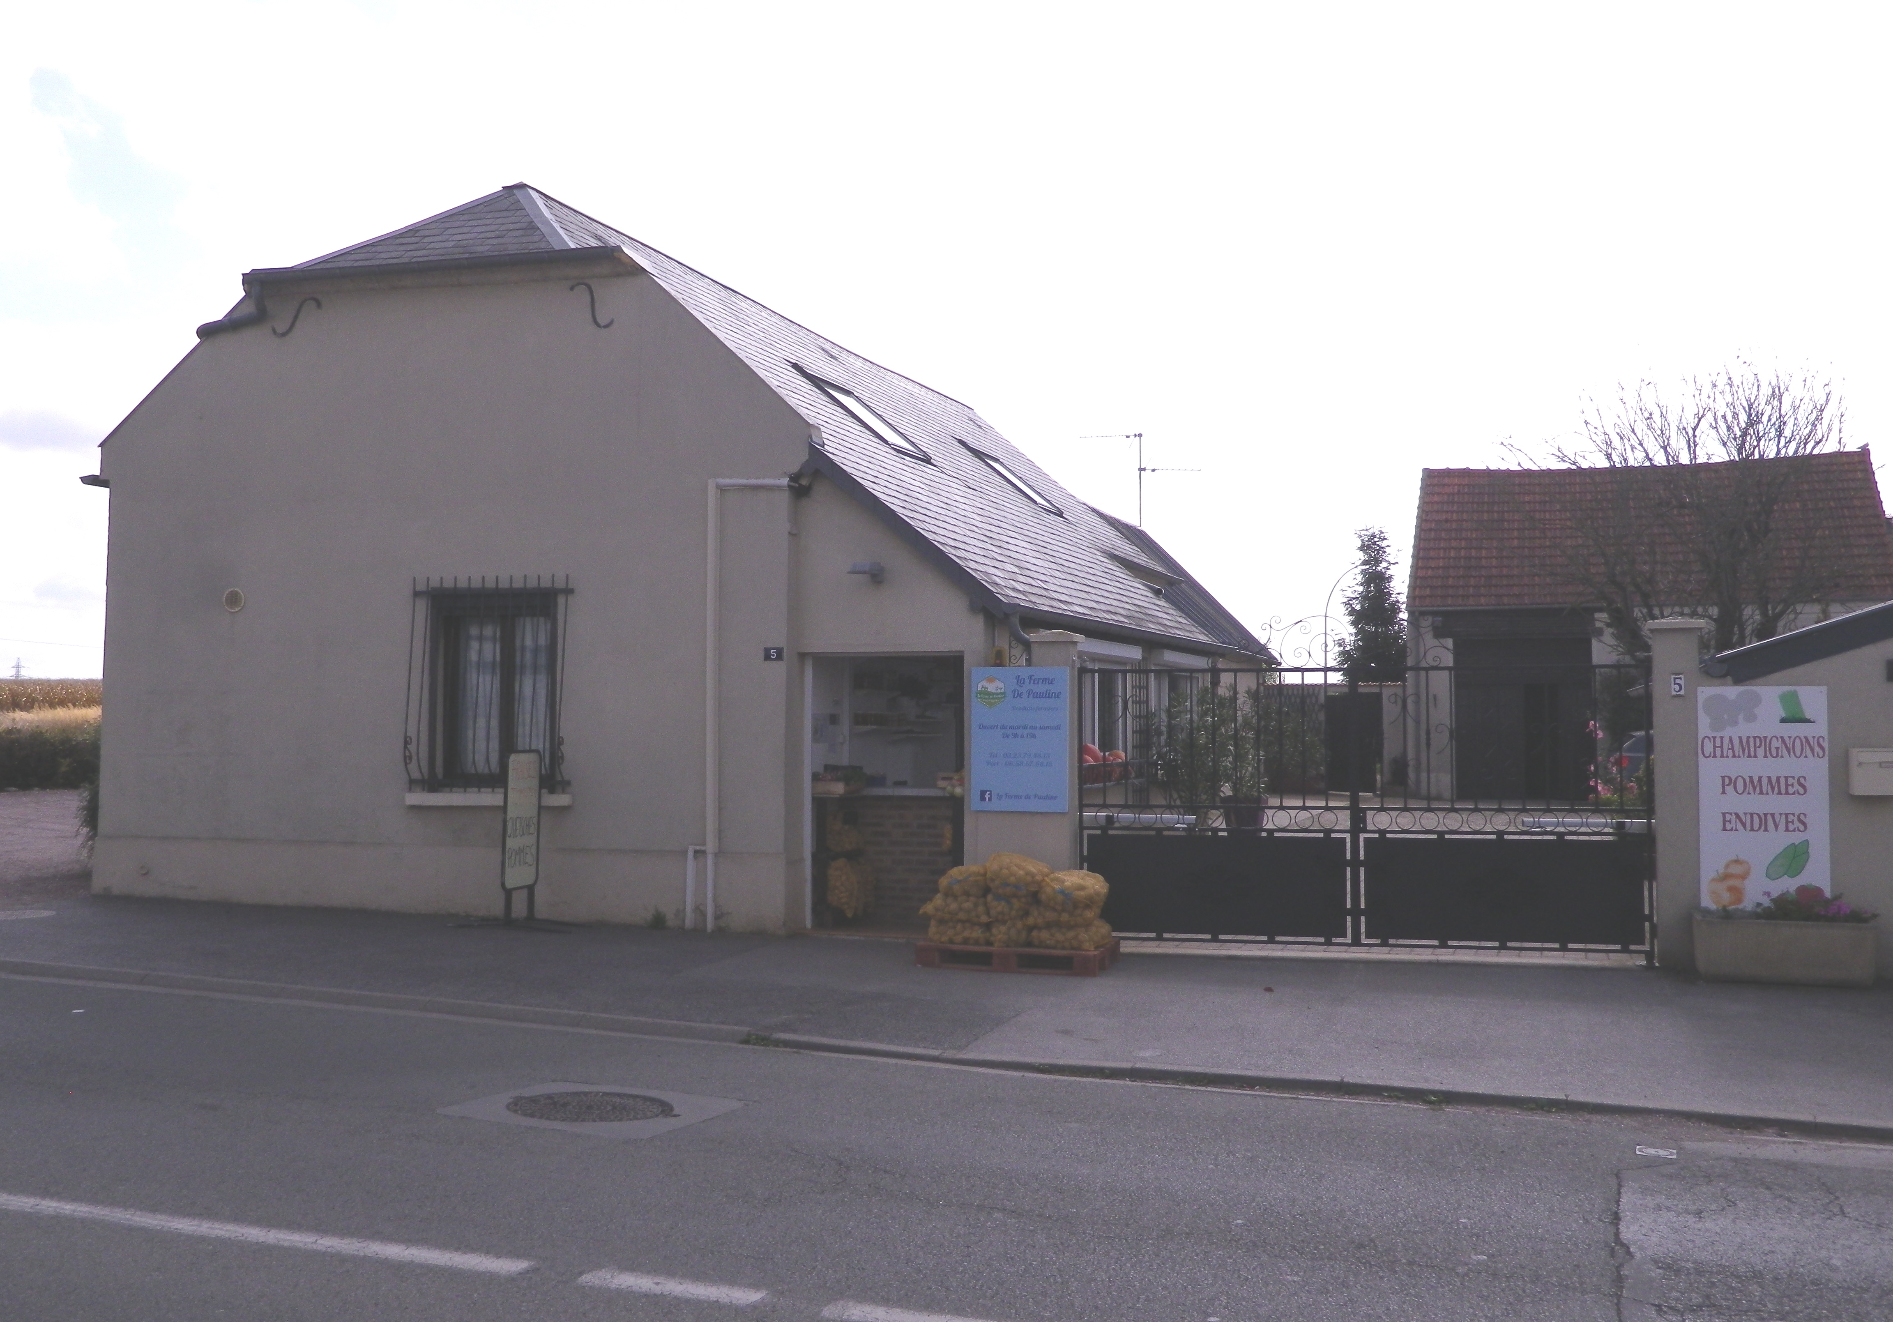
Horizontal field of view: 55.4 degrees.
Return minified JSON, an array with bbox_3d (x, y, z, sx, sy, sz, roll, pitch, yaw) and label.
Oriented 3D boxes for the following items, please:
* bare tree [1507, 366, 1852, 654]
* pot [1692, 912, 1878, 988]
[{"bbox_3d":[9.949,-0.853,24.500,4.100,5.900,4.000,-1,-2,16],"label":"bare tree"},{"bbox_3d":[5.234,1.799,11.254,1.000,0.400,0.400,-1,-2,16],"label":"pot"}]

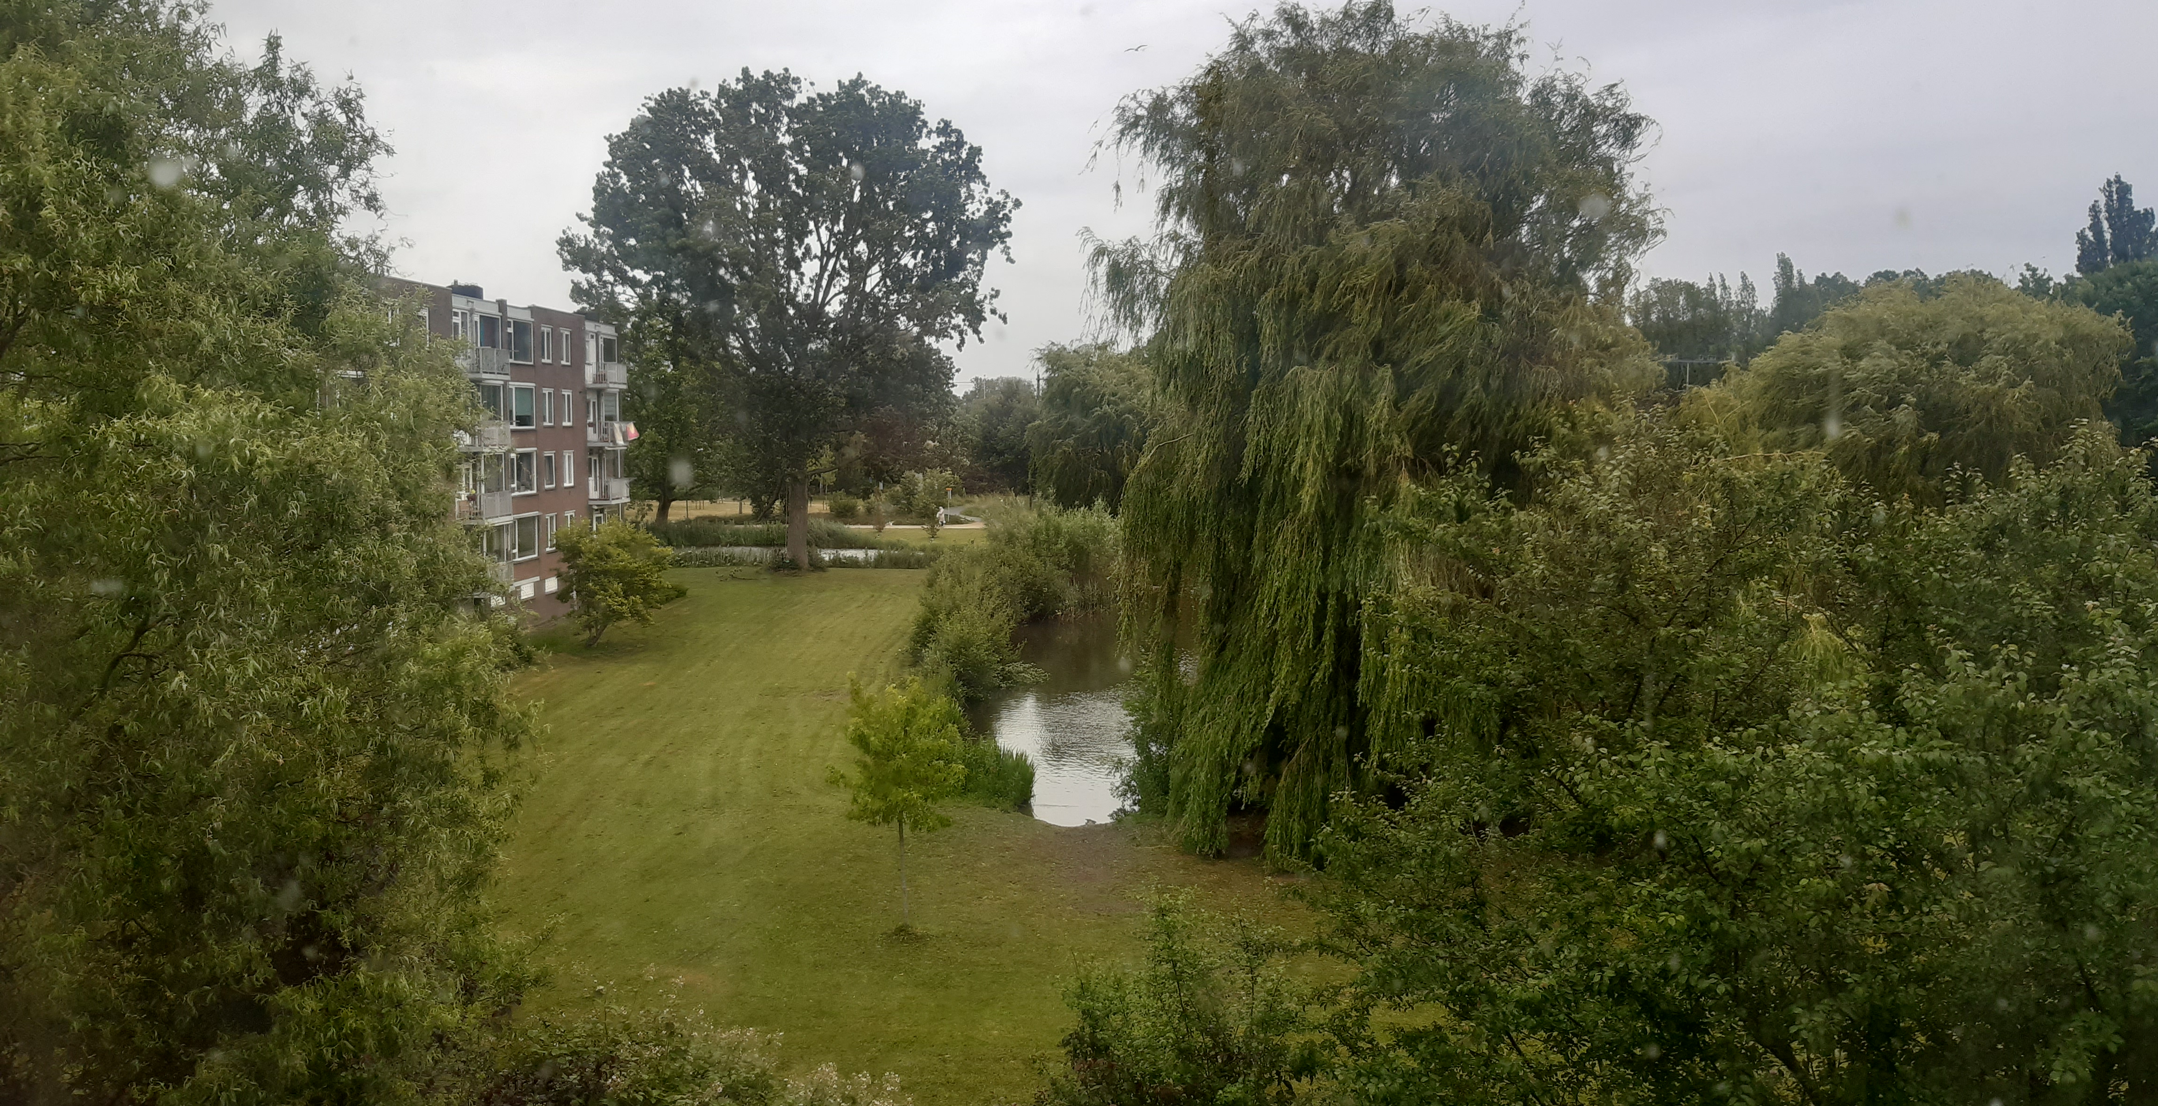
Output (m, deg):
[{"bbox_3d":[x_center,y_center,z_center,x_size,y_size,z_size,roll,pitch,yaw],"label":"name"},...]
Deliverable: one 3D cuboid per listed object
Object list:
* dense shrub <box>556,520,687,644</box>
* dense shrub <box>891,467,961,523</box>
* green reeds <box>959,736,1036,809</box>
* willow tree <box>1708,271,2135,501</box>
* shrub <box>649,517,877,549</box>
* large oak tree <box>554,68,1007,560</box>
[{"bbox_3d":[-18.436,1.227,65.283,5.200,5.000,4.800,-1,5,-16],"label":"dense shrub"},{"bbox_3d":[-14.374,-5.428,151.026,6.300,5.200,5.500,0,4,-5],"label":"dense shrub"},{"bbox_3d":[-1.928,5.341,39.021,1.900,1.200,2.400,0,4,-3],"label":"green reeds"},{"bbox_3d":[30.830,-2.928,59.939,14.300,14.500,14.020,3,5,27],"label":"willow tree"},{"bbox_3d":[-23.648,-1.297,121.254,16.800,2.300,3.500,0,4,0],"label":"shrub"},{"bbox_3d":[-17.448,-13.603,97.246,26.000,29.500,24.000,-1,4,-10],"label":"large oak tree"}]

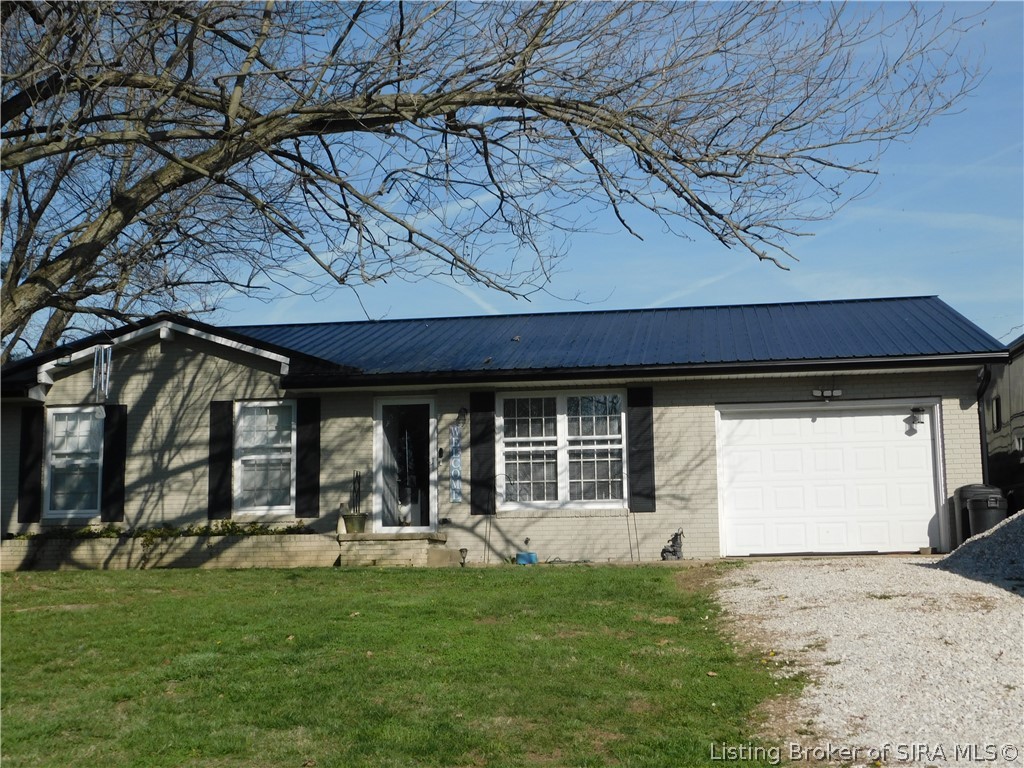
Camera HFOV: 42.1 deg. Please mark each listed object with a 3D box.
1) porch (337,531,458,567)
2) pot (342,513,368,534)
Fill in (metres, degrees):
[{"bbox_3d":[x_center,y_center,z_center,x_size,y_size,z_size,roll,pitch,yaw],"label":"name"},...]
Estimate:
[{"bbox_3d":[-1.565,2.420,19.300,1.570,0.470,1.400,-2,-8,8],"label":"porch"},{"bbox_3d":[-2.237,2.006,19.050,0.365,0.300,0.365,-1,-8,0],"label":"pot"}]

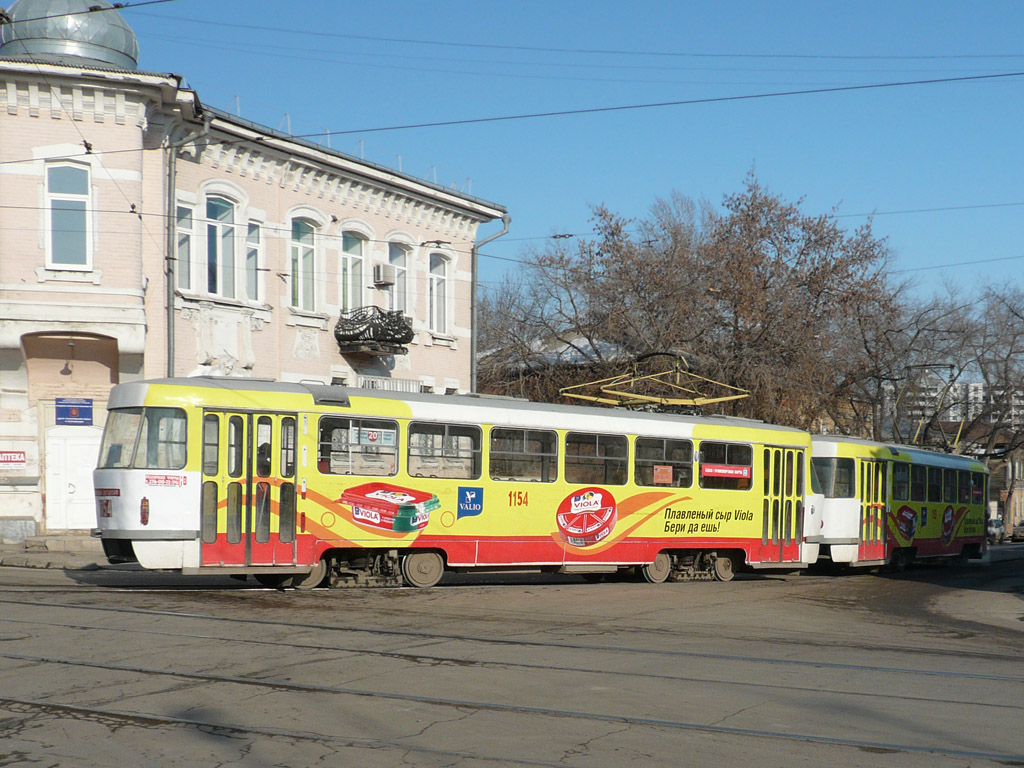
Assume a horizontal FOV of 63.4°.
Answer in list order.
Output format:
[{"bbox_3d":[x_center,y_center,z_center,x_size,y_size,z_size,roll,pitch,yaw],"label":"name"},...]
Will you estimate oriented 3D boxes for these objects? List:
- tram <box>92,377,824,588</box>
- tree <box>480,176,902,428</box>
[{"bbox_3d":[0.073,1.980,15.391,13.950,3.200,2.500,5,-5,-24],"label":"tram"},{"bbox_3d":[5.800,-0.650,28.500,13.200,12.400,11.000,3,-5,0],"label":"tree"}]

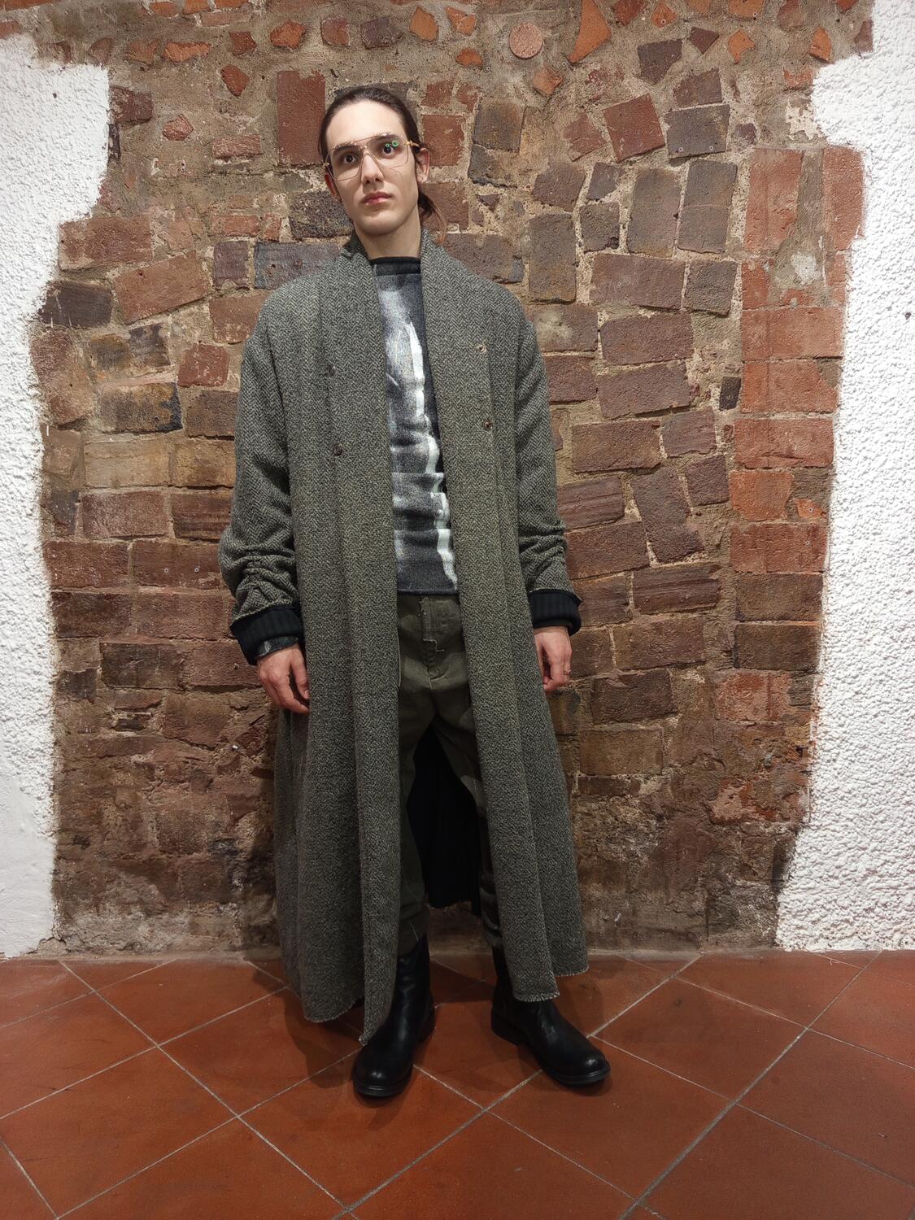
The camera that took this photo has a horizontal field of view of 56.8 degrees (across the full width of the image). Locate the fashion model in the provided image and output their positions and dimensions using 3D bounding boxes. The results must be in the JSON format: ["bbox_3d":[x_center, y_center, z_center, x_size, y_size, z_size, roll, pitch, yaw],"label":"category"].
[{"bbox_3d":[-0.092,-0.036,1.598,0.690,1.776,0.380,-2,4,-8],"label":"fashion model"}]

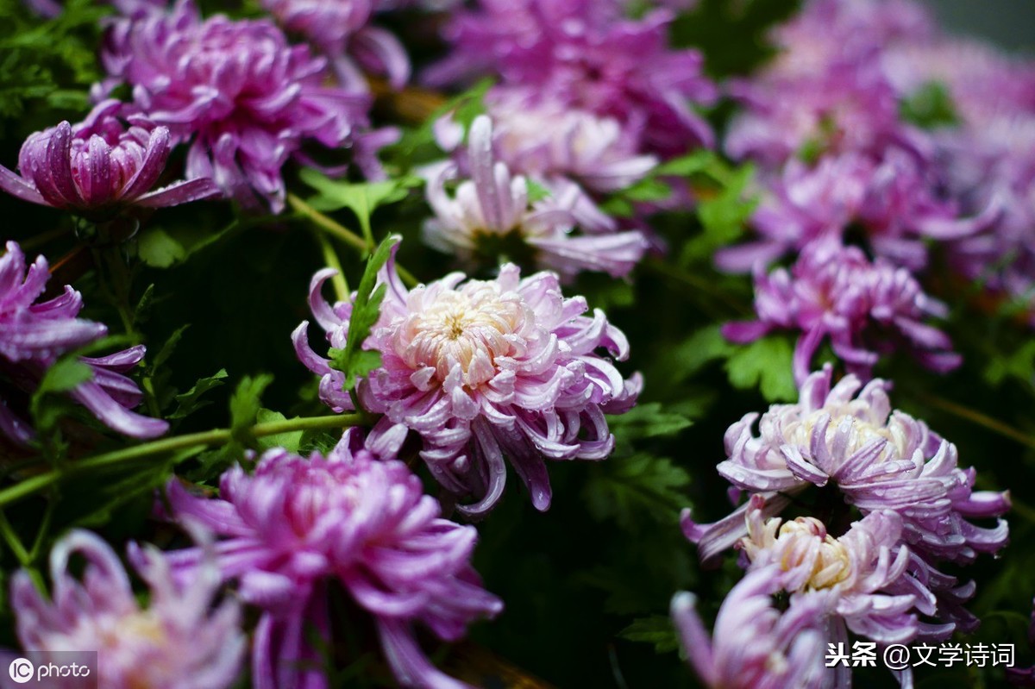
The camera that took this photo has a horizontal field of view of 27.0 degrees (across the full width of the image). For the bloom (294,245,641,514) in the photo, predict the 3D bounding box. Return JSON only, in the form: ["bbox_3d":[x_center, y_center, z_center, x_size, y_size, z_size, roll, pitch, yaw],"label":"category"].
[{"bbox_3d":[-0.017,0.012,0.710,0.112,0.062,0.102,-2,47,2],"label":"bloom"}]

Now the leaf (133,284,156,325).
[{"bbox_3d":[-0.129,-0.014,0.745,0.006,0.015,0.007,23,12,-15],"label":"leaf"}]

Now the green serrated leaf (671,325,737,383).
[{"bbox_3d":[0.075,0.004,0.870,0.025,0.017,0.022,-13,25,-29],"label":"green serrated leaf"}]

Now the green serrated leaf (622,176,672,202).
[{"bbox_3d":[0.051,-0.061,0.840,0.015,0.006,0.014,-6,19,-17],"label":"green serrated leaf"}]

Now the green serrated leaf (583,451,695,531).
[{"bbox_3d":[0.046,0.056,0.820,0.037,0.021,0.020,-4,18,-11],"label":"green serrated leaf"}]

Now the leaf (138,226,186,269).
[{"bbox_3d":[-0.130,-0.035,0.790,0.016,0.013,0.008,0,18,0],"label":"leaf"}]

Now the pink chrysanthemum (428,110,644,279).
[{"bbox_3d":[0.007,-0.059,0.840,0.084,0.055,0.075,0,18,0],"label":"pink chrysanthemum"}]

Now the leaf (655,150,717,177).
[{"bbox_3d":[0.072,-0.077,0.920,0.027,0.009,0.020,0,22,0],"label":"leaf"}]

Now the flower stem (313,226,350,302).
[{"bbox_3d":[-0.065,-0.028,0.750,0.004,0.030,0.004,-22,-9,0],"label":"flower stem"}]

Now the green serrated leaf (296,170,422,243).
[{"bbox_3d":[-0.057,-0.050,0.780,0.045,0.018,0.030,0,22,0],"label":"green serrated leaf"}]

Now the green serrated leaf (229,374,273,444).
[{"bbox_3d":[-0.085,0.021,0.685,0.009,0.019,0.008,12,14,0],"label":"green serrated leaf"}]

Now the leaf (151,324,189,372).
[{"bbox_3d":[-0.120,0.001,0.745,0.006,0.021,0.008,38,9,-9],"label":"leaf"}]

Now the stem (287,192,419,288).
[{"bbox_3d":[-0.059,-0.037,0.775,0.060,0.004,0.004,36,0,0],"label":"stem"}]

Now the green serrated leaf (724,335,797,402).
[{"bbox_3d":[0.091,0.009,0.810,0.026,0.022,0.012,2,18,6],"label":"green serrated leaf"}]

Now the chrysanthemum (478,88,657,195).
[{"bbox_3d":[0.021,-0.084,0.900,0.078,0.038,0.070,0,30,0],"label":"chrysanthemum"}]

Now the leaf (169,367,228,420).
[{"bbox_3d":[-0.103,0.016,0.700,0.019,0.013,0.016,-13,25,-29],"label":"leaf"}]

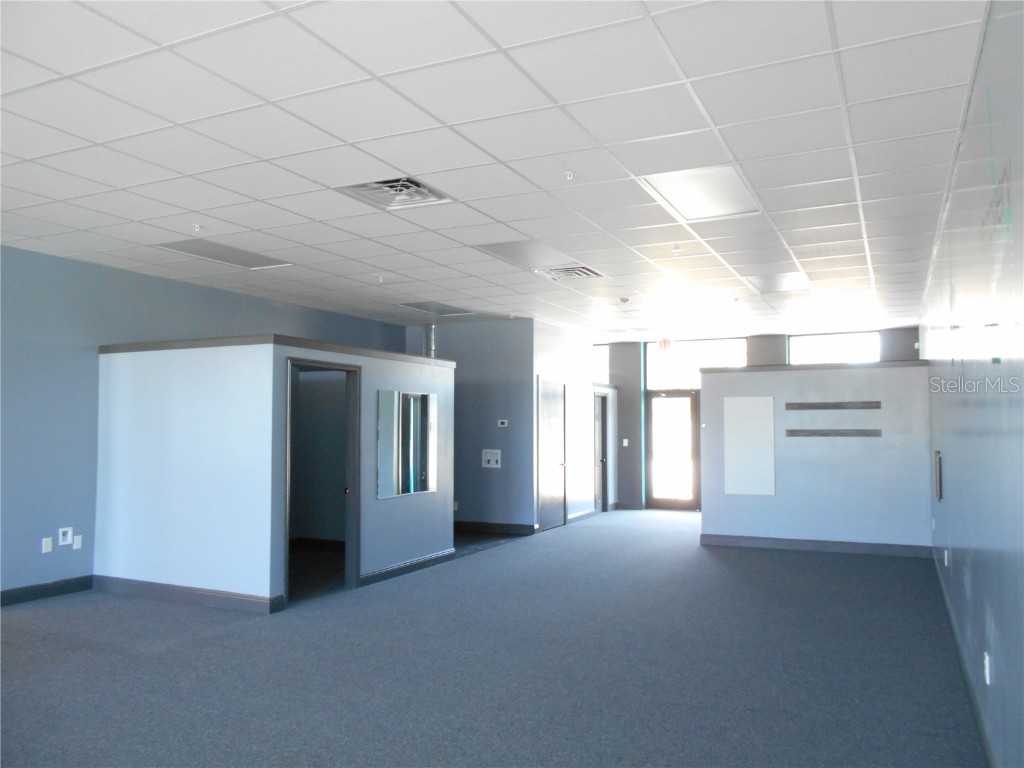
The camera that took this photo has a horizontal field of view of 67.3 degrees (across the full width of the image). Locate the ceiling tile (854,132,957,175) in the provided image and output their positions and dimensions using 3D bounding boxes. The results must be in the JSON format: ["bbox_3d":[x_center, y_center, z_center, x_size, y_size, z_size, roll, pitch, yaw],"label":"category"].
[{"bbox_3d":[2.221,-1.295,4.352,0.510,0.020,0.605,-1,-3,26],"label":"ceiling tile"}]

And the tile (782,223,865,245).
[{"bbox_3d":[2.492,-1.197,6.193,0.600,0.020,0.600,-1,-3,26],"label":"tile"}]

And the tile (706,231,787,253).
[{"bbox_3d":[1.975,-1.209,6.556,0.605,0.020,0.605,-1,-3,26],"label":"tile"}]

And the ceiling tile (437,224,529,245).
[{"bbox_3d":[-0.218,-1.218,6.213,0.605,0.020,0.605,-1,-3,26],"label":"ceiling tile"}]

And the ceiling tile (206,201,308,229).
[{"bbox_3d":[-1.855,-1.234,5.628,0.600,0.020,0.600,-1,-3,26],"label":"ceiling tile"}]

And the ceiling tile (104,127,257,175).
[{"bbox_3d":[-1.831,-1.301,4.292,0.600,0.020,0.600,-1,-3,26],"label":"ceiling tile"}]

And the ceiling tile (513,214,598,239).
[{"bbox_3d":[0.331,-1.233,5.984,0.605,0.020,0.605,-1,-3,26],"label":"ceiling tile"}]

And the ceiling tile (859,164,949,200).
[{"bbox_3d":[2.467,-1.255,4.843,0.510,0.020,0.600,-1,-3,26],"label":"ceiling tile"}]

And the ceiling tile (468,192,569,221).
[{"bbox_3d":[0.056,-1.244,5.377,0.600,0.020,0.600,-1,-3,26],"label":"ceiling tile"}]

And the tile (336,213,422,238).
[{"bbox_3d":[-1.039,-1.221,5.911,0.600,0.020,0.600,-1,-3,26],"label":"tile"}]

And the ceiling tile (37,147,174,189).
[{"bbox_3d":[-2.404,-1.293,4.572,0.605,0.020,0.605,-1,-3,26],"label":"ceiling tile"}]

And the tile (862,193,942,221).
[{"bbox_3d":[2.728,-1.228,5.378,0.510,0.020,0.600,-1,-3,26],"label":"tile"}]

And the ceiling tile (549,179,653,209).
[{"bbox_3d":[0.614,-1.263,5.145,0.605,0.020,0.605,-1,-3,26],"label":"ceiling tile"}]

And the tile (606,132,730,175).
[{"bbox_3d":[0.886,-1.289,4.290,0.600,0.020,0.600,-1,-3,26],"label":"tile"}]

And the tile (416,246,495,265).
[{"bbox_3d":[-0.500,-1.185,7.027,0.605,0.020,0.605,-1,-3,26],"label":"tile"}]

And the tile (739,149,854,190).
[{"bbox_3d":[1.720,-1.285,4.598,0.605,0.020,0.605,-1,-3,26],"label":"tile"}]

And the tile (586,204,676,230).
[{"bbox_3d":[0.868,-1.228,5.649,0.600,0.020,0.600,-1,-3,26],"label":"tile"}]

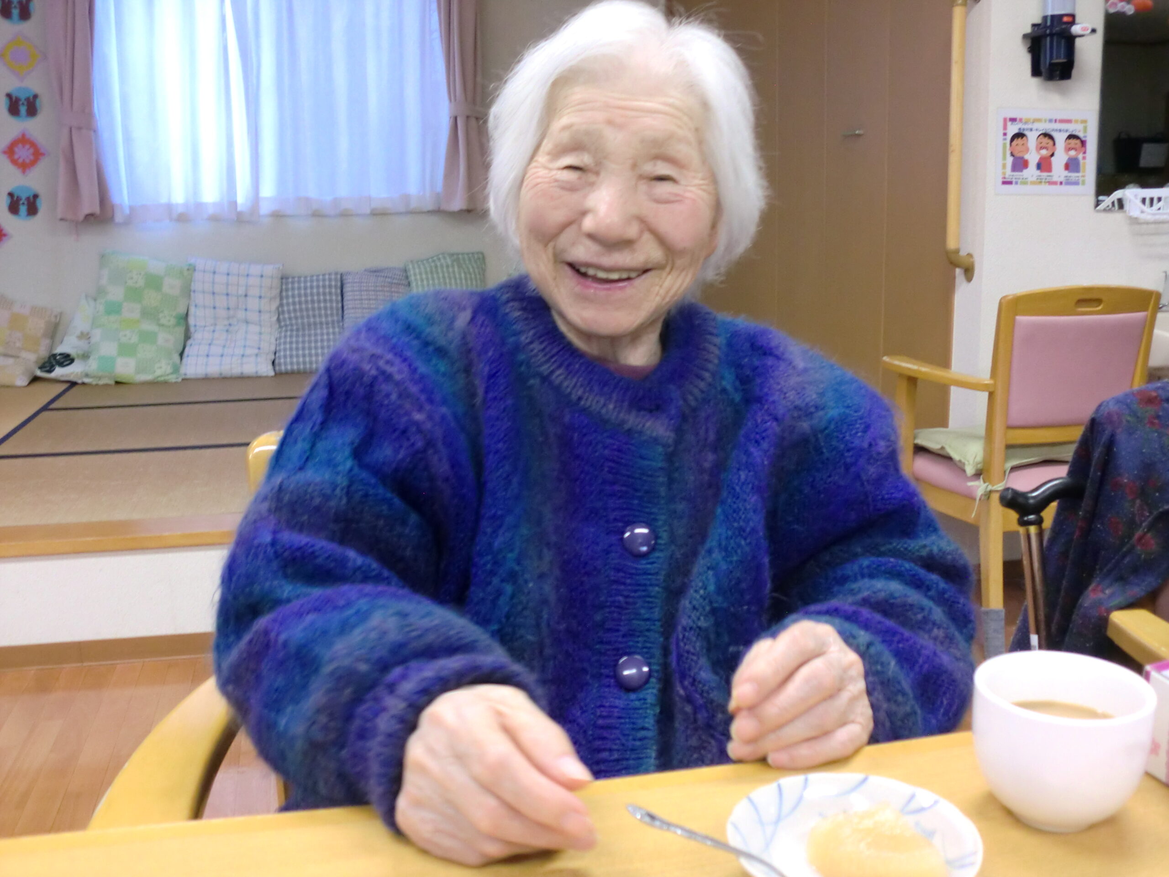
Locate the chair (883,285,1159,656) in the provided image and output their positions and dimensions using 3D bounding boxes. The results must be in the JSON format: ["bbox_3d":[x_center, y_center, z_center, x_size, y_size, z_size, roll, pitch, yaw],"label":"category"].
[{"bbox_3d":[1.005,0.056,2.776,0.480,0.820,0.520,-5,12,-19],"label":"chair"}]

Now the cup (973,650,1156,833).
[{"bbox_3d":[0.270,0.177,0.675,0.103,0.080,0.103,0,12,0],"label":"cup"}]

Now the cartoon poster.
[{"bbox_3d":[1.169,-0.725,2.986,0.293,0.211,0.008,-3,12,-12],"label":"cartoon poster"}]

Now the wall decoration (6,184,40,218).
[{"bbox_3d":[-2.352,-0.995,4.954,0.142,0.140,0.010,-3,12,-12],"label":"wall decoration"}]

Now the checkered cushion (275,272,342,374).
[{"bbox_3d":[-1.215,-0.505,5.162,0.330,0.450,0.120,-3,0,-12],"label":"checkered cushion"}]

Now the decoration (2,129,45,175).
[{"bbox_3d":[-2.336,-1.194,4.919,0.182,0.200,0.010,-3,12,-12],"label":"decoration"}]

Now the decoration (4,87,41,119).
[{"bbox_3d":[-2.325,-1.387,4.886,0.142,0.140,0.010,-3,12,-12],"label":"decoration"}]

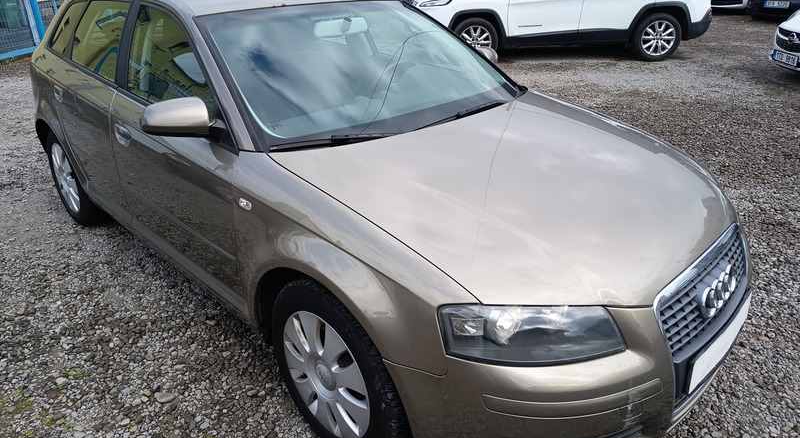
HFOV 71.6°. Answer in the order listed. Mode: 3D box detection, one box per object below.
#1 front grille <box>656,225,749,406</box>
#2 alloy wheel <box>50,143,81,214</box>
[{"bbox_3d":[0.954,0.277,1.679,0.690,0.380,0.105,-23,21,-40],"label":"front grille"},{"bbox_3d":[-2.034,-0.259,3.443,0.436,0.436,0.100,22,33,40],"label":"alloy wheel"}]

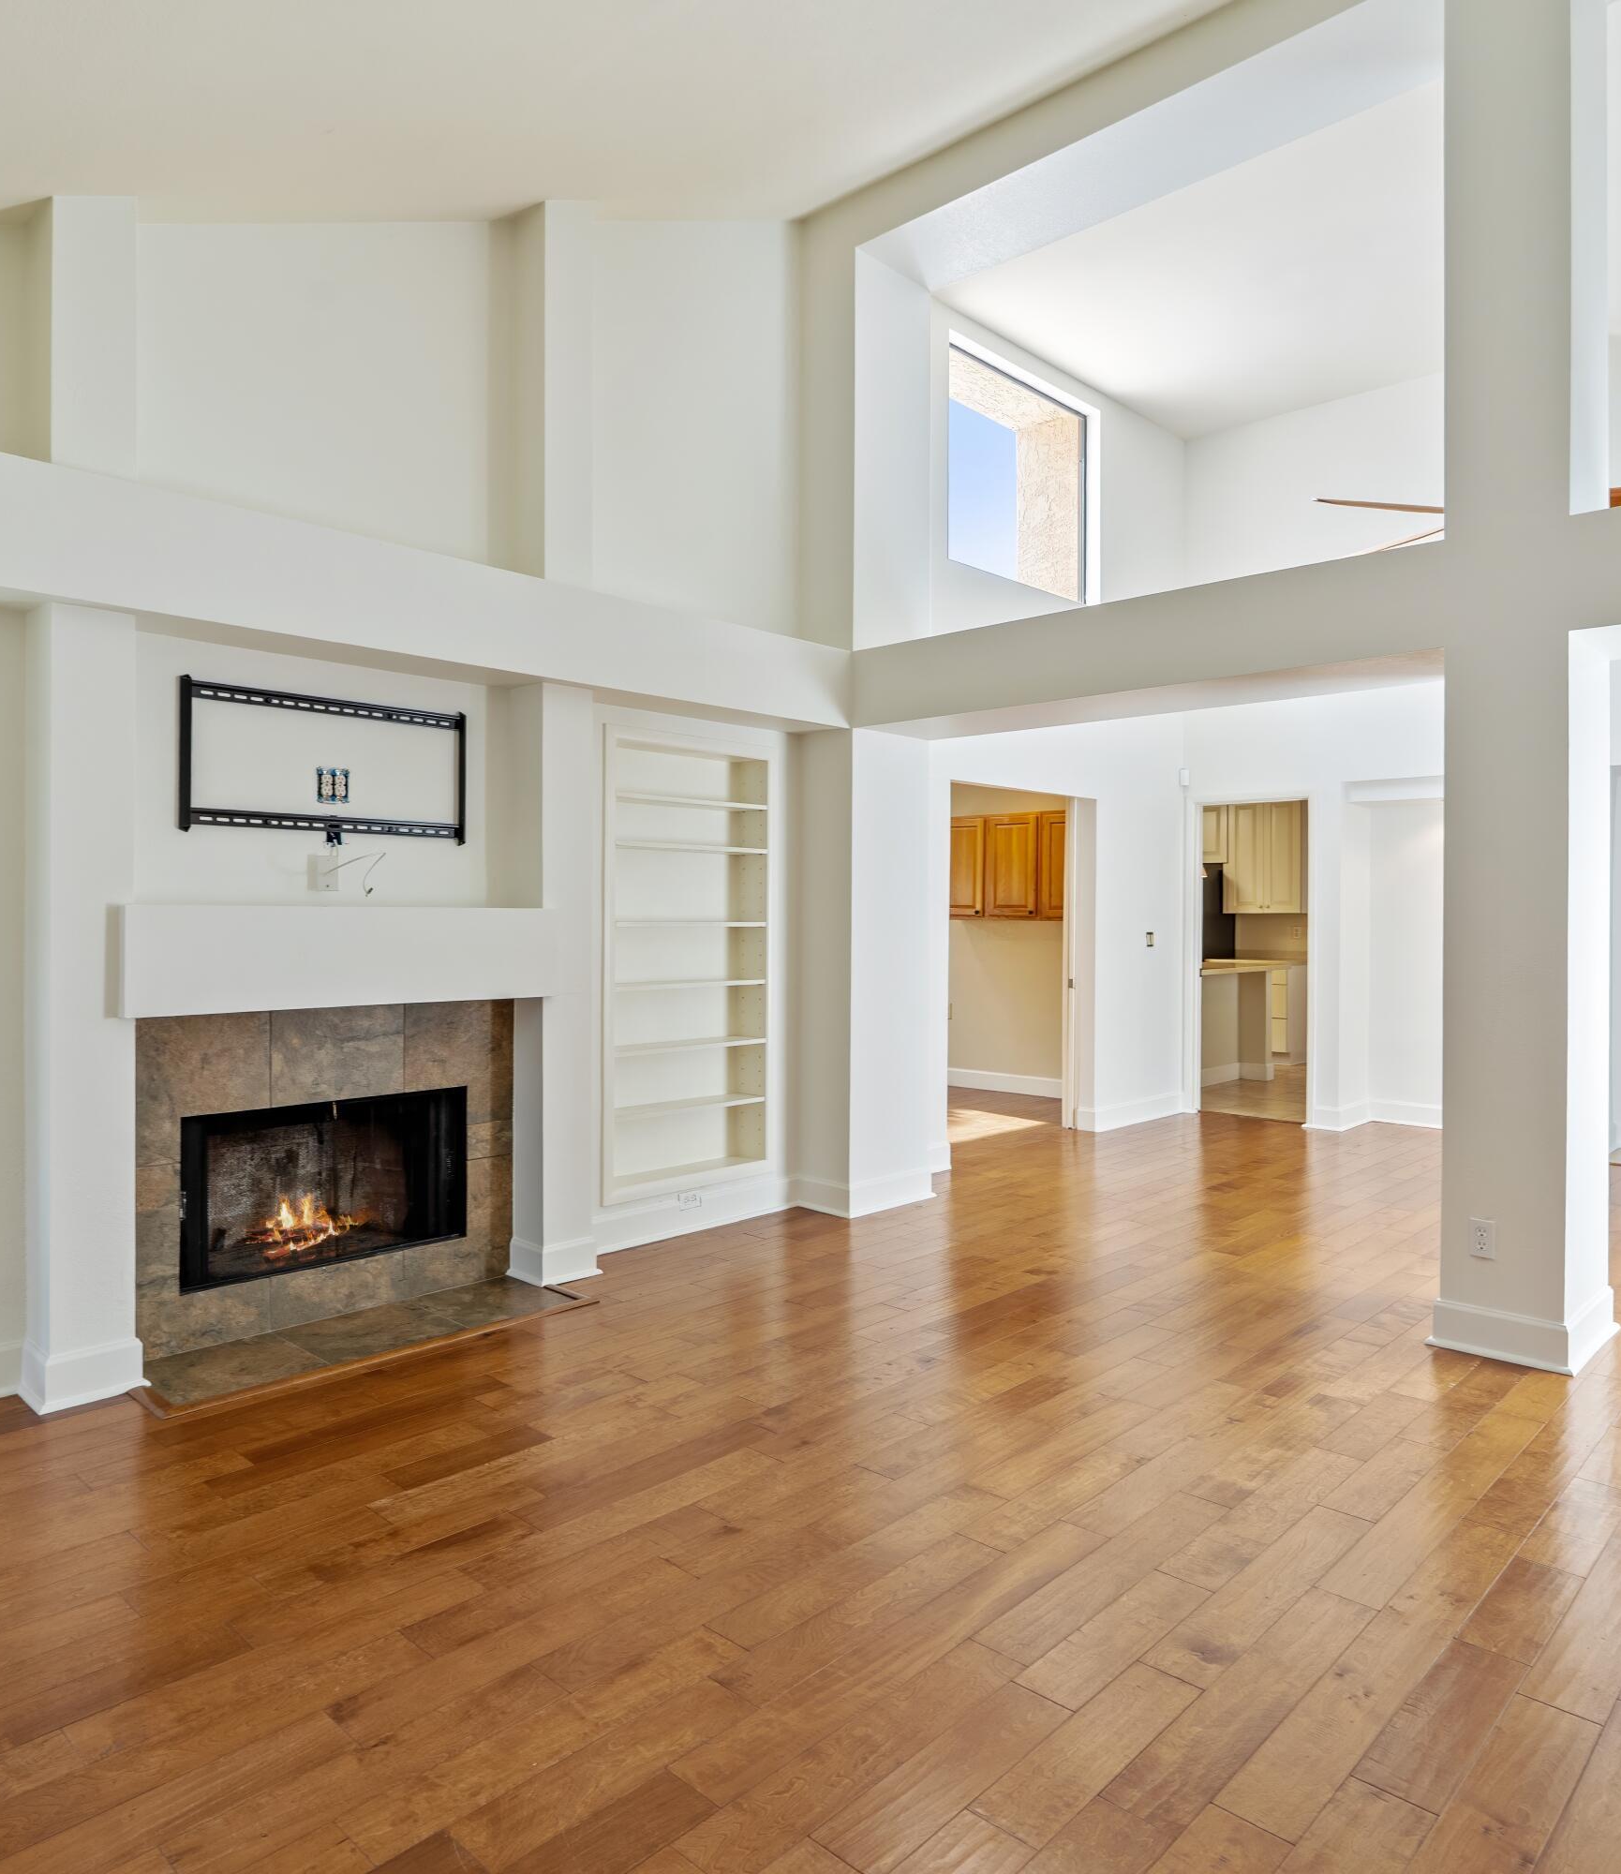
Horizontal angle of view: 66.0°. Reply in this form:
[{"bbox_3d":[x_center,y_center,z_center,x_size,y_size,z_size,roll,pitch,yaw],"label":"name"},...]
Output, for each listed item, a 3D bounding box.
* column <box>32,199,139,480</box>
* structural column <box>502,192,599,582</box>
[{"bbox_3d":[-1.963,-1.596,3.372,0.205,0.770,0.206,1,1,43],"label":"column"},{"bbox_3d":[-0.920,-1.917,4.467,0.205,1.390,0.205,1,1,43],"label":"structural column"}]

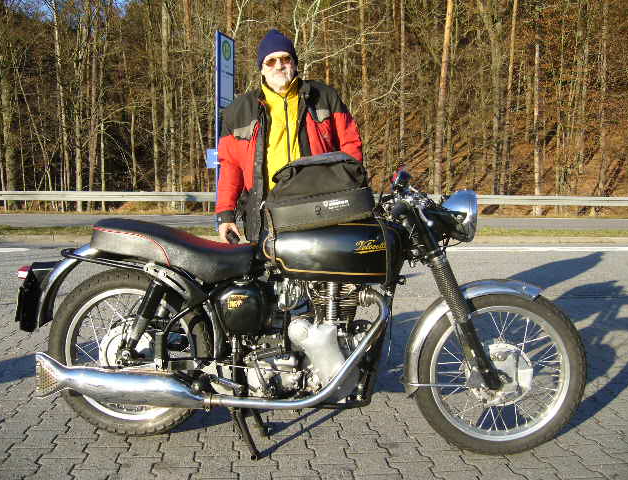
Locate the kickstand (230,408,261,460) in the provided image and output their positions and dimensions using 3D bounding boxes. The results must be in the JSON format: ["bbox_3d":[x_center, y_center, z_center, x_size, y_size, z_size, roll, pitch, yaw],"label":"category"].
[{"bbox_3d":[-0.254,0.694,2.365,0.109,0.238,0.059,1,3,2],"label":"kickstand"}]

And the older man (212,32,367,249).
[{"bbox_3d":[-0.112,-0.064,2.839,0.634,1.700,0.376,0,3,-2],"label":"older man"}]

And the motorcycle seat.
[{"bbox_3d":[-0.503,0.034,2.443,0.604,0.228,0.247,1,3,2],"label":"motorcycle seat"}]

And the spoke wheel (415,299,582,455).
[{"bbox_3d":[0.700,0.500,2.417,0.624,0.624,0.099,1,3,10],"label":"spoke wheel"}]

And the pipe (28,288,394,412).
[{"bbox_3d":[-0.366,0.383,2.308,1.242,0.413,0.238,1,3,2],"label":"pipe"}]

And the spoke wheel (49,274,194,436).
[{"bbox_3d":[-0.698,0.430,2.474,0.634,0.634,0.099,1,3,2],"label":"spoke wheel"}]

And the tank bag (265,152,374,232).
[{"bbox_3d":[0.026,-0.195,2.407,0.386,0.252,0.267,-8,3,3],"label":"tank bag"}]

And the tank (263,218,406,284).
[{"bbox_3d":[0.074,0.033,2.418,0.535,0.238,0.267,1,3,2],"label":"tank"}]

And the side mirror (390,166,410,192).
[{"bbox_3d":[0.357,-0.249,2.668,0.059,0.109,0.099,-1,3,-20],"label":"side mirror"}]

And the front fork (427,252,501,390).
[{"bbox_3d":[0.553,0.287,2.411,0.084,0.554,0.238,-24,-1,10],"label":"front fork"}]

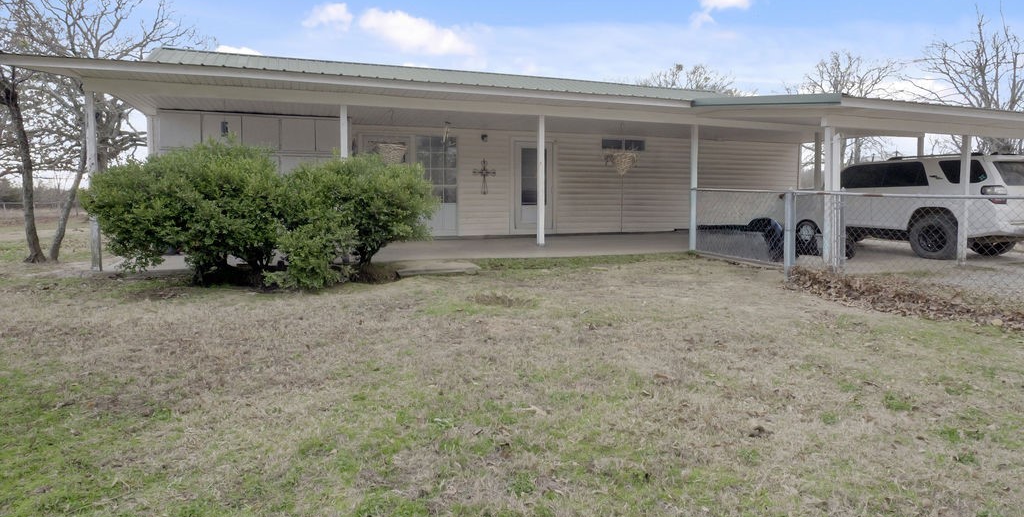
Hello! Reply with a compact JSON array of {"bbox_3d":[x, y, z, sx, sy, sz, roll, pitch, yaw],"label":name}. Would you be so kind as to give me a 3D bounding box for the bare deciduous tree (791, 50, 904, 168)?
[{"bbox_3d":[16.640,-6.069,26.500,6.000,8.800,6.000,0,5,0],"label":"bare deciduous tree"}]

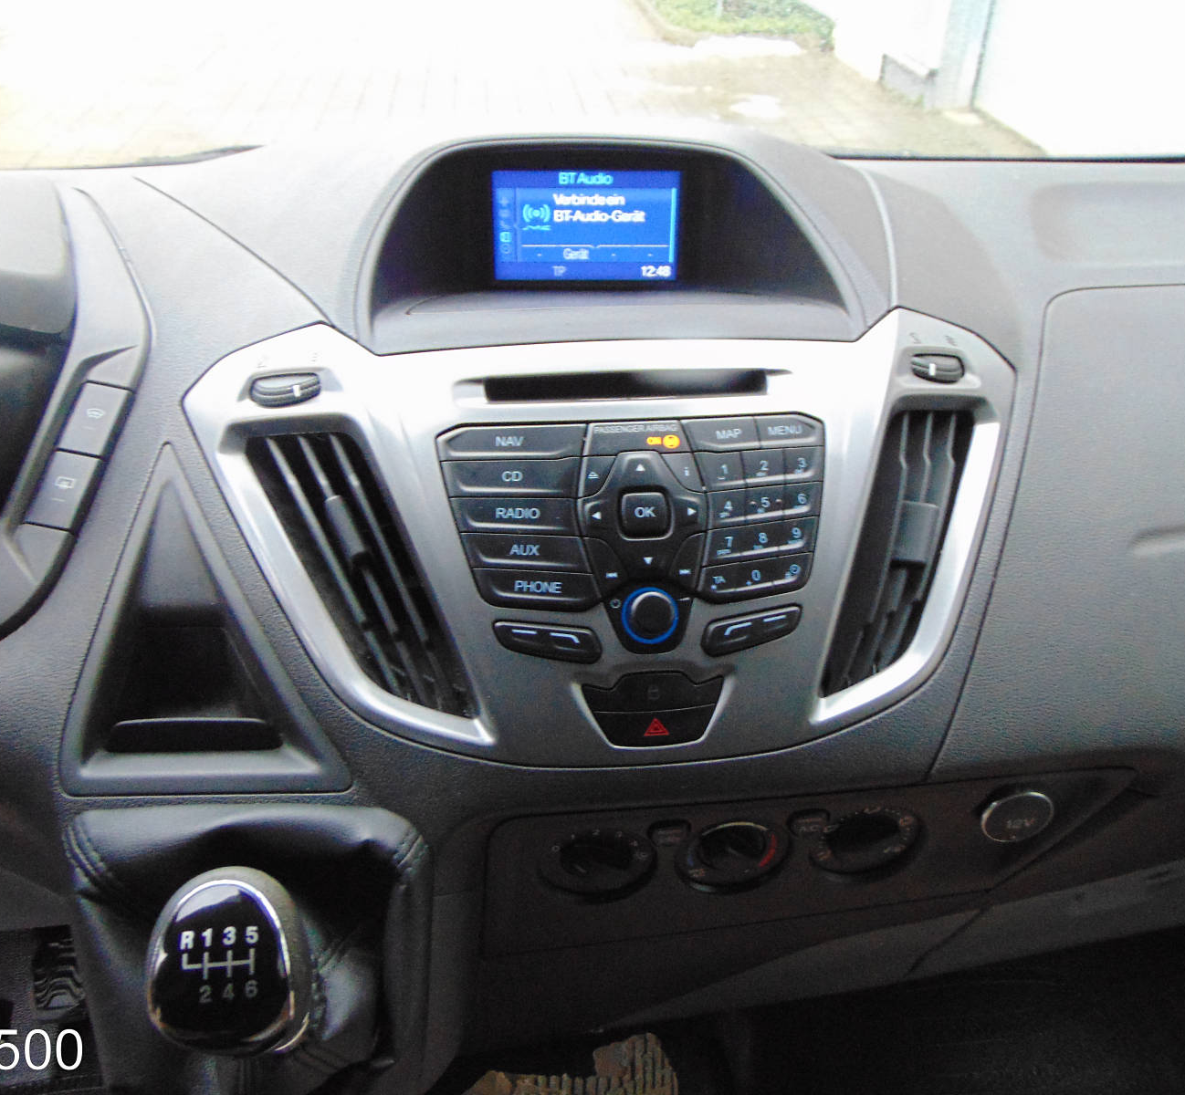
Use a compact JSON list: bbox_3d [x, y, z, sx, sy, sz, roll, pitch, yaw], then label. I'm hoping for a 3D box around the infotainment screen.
[{"bbox_3d":[-0.004,-0.188,0.615,0.109,0.064,0.015,-3,20,-7],"label":"infotainment screen"}]

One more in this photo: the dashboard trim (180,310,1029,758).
[{"bbox_3d":[0.009,-0.006,0.518,0.405,0.218,0.060,-3,6,-7],"label":"dashboard trim"}]

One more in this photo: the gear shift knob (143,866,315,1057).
[{"bbox_3d":[-0.142,0.164,0.415,0.056,0.070,0.056,-3,47,-7],"label":"gear shift knob"}]

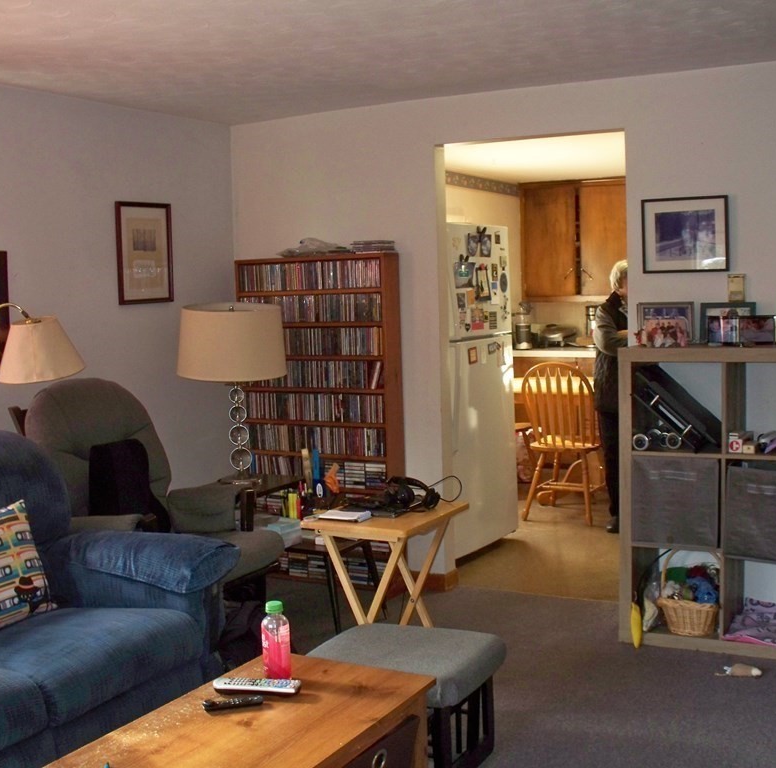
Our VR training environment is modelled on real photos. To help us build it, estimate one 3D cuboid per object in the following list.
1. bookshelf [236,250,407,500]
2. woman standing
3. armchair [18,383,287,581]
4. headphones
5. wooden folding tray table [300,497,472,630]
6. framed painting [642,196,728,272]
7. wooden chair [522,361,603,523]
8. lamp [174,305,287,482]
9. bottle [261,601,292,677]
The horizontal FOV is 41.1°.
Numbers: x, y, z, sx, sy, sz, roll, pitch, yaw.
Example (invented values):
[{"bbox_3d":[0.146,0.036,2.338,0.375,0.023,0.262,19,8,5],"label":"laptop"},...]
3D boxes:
[{"bbox_3d":[-0.313,0.183,4.949,0.805,1.566,0.165,1,7,26],"label":"bookshelf"},{"bbox_3d":[1.375,0.052,5.849,0.410,1.510,0.460,-1,6,15],"label":"woman standing"},{"bbox_3d":[-0.854,0.543,4.060,0.780,1.080,0.690,0,7,23],"label":"armchair"},{"bbox_3d":[0.082,0.384,3.631,0.190,0.110,0.130,-2,6,0],"label":"headphones"},{"bbox_3d":[0.002,0.769,3.588,0.400,0.665,0.465,1,7,24],"label":"wooden folding tray table"},{"bbox_3d":[1.202,-0.604,4.196,0.340,0.300,0.020,1,7,26],"label":"framed painting"},{"bbox_3d":[1.070,0.320,6.082,0.455,0.945,0.540,1,7,31],"label":"wooden chair"},{"bbox_3d":[-0.669,0.041,4.470,0.471,0.777,0.471,-2,6,0],"label":"lamp"},{"bbox_3d":[-0.287,0.660,2.670,0.073,0.200,0.073,-2,6,0],"label":"bottle"}]

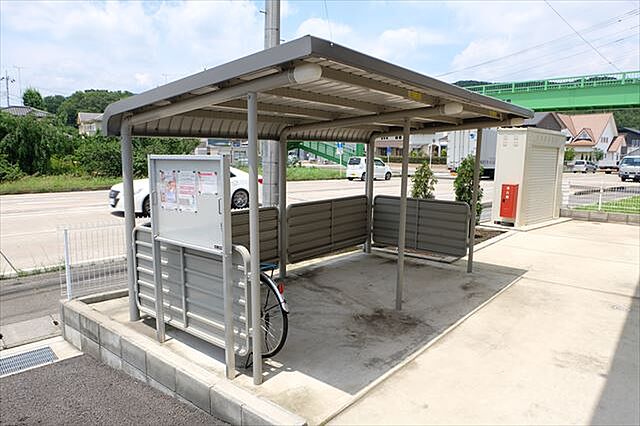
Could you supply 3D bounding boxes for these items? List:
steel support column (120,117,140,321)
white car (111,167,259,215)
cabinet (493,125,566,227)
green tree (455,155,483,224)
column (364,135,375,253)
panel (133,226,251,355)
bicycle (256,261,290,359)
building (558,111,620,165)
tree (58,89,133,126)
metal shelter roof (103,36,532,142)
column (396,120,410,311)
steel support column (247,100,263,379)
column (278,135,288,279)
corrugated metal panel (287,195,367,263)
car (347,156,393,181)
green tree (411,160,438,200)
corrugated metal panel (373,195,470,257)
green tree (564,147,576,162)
[{"bbox_3d":[-1.723,0.080,3.893,0.089,1.882,0.089,7,10,40],"label":"steel support column"},{"bbox_3d":[-4.064,-0.857,13.277,4.800,1.460,1.800,-7,10,-43],"label":"white car"},{"bbox_3d":[5.006,-0.881,10.151,2.250,2.140,0.620,-6,10,-41],"label":"cabinet"},{"bbox_3d":[3.279,-0.484,9.256,0.580,1.600,0.580,7,10,39],"label":"green tree"},{"bbox_3d":[0.809,-0.274,6.864,0.089,1.880,0.089,7,10,40],"label":"column"},{"bbox_3d":[-1.067,0.549,3.363,1.530,0.780,0.040,7,10,39],"label":"panel"},{"bbox_3d":[-0.912,0.552,3.628,1.800,1.040,0.570,7,10,40],"label":"bicycle"},{"bbox_3d":[38.314,-10.614,62.000,7.300,7.700,8.200,-5,9,-34],"label":"building"},{"bbox_3d":[-40.979,-15.993,78.848,13.000,12.944,11.000,-3,8,-27],"label":"tree"},{"bbox_3d":[0.408,-0.974,4.536,2.377,0.447,4.245,7,10,40],"label":"metal shelter roof"},{"bbox_3d":[0.836,0.047,4.294,0.060,1.918,0.060,7,10,40],"label":"column"},{"bbox_3d":[-0.410,0.210,2.773,0.060,1.890,0.060,7,10,39],"label":"steel support column"},{"bbox_3d":[-0.457,-0.082,5.381,0.089,1.850,0.089,7,10,40],"label":"column"},{"bbox_3d":[0.170,0.206,6.173,0.045,0.770,1.840,7,10,40],"label":"corrugated metal panel"},{"bbox_3d":[3.512,-3.055,29.493,3.395,1.640,1.475,-6,10,-41],"label":"car"},{"bbox_3d":[2.031,-0.268,8.162,0.550,1.450,0.550,7,10,39],"label":"green tree"},{"bbox_3d":[1.420,0.177,6.226,1.520,0.770,0.040,7,10,39],"label":"corrugated metal panel"},{"bbox_3d":[31.724,-7.244,54.000,1.450,2.250,1.450,5,9,30],"label":"green tree"}]

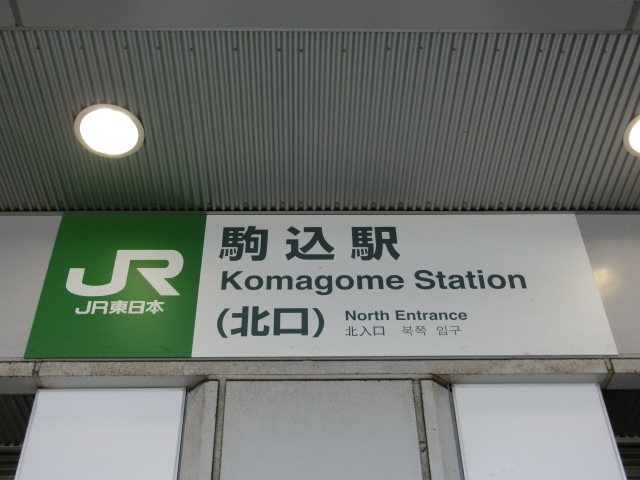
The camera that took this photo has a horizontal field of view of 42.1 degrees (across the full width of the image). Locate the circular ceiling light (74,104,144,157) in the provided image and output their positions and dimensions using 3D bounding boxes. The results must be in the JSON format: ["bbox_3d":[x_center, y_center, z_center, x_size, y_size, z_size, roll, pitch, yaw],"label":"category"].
[{"bbox_3d":[-0.668,-0.346,2.636,0.222,0.030,0.222,0,-42,-1],"label":"circular ceiling light"}]

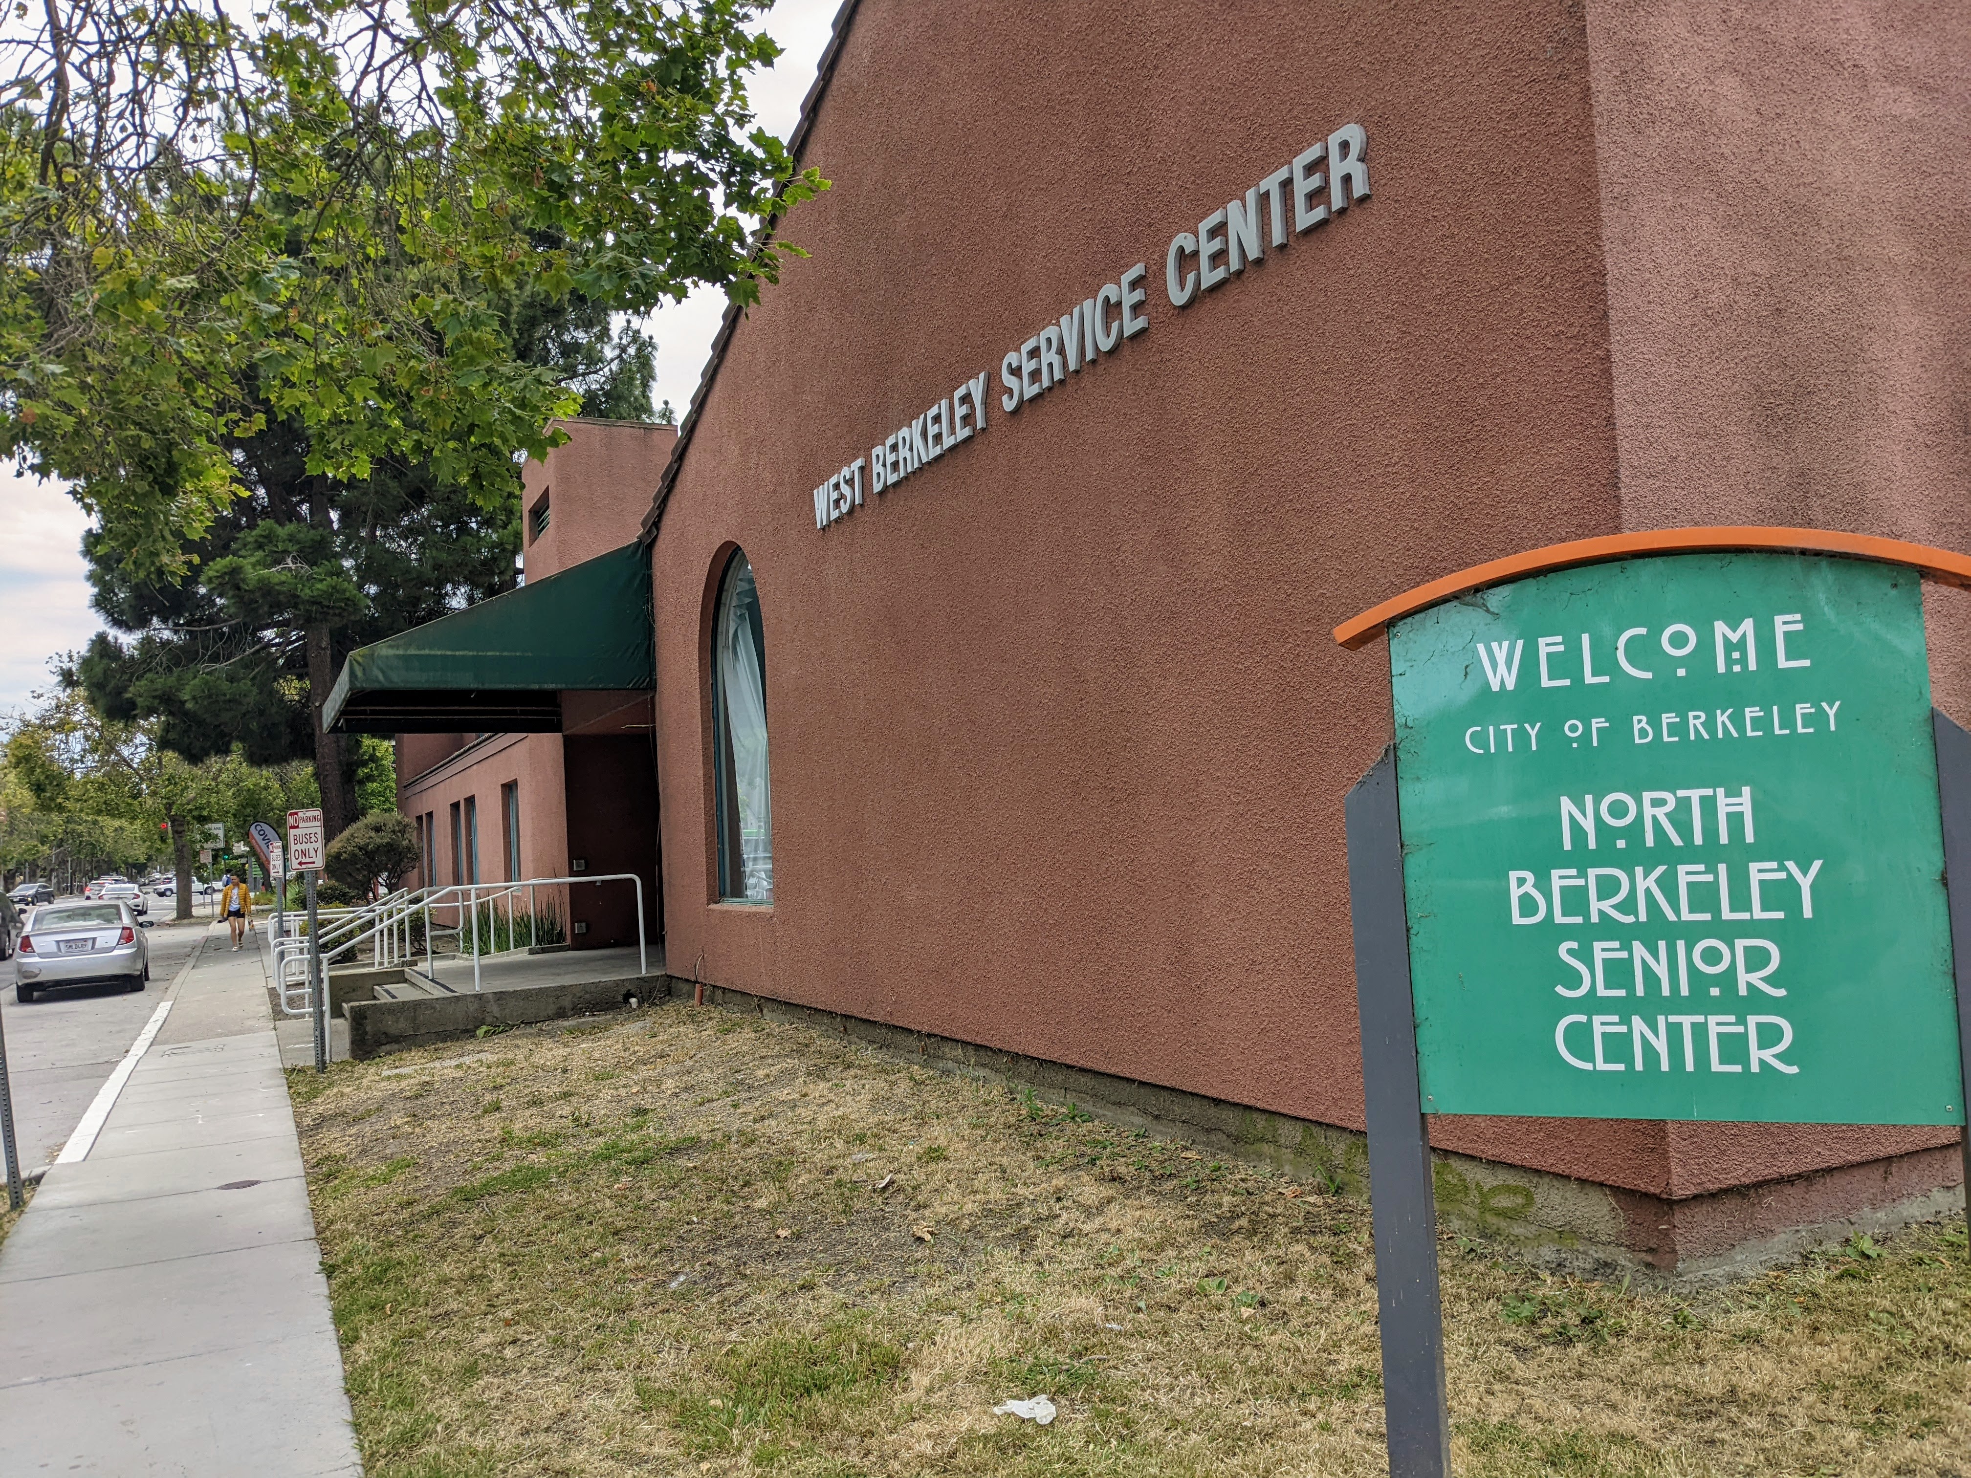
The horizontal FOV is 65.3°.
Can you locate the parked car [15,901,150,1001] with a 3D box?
[{"bbox_3d":[-14.564,3.367,25.016,1.710,1.455,4.680,-1,-4,-26],"label":"parked car"}]

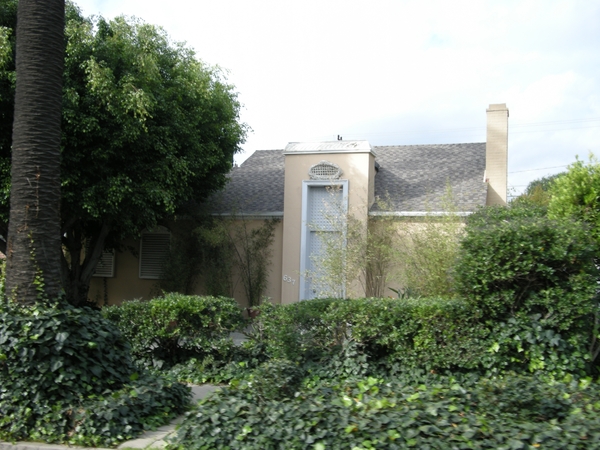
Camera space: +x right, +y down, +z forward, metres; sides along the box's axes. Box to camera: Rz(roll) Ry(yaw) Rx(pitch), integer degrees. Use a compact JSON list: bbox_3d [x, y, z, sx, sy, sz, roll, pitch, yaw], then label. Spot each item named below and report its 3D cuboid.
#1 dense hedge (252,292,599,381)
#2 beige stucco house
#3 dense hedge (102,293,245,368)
[{"bbox_3d":[1.444,1.405,8.283,4.200,0.950,1.100,0,-4,16],"label":"dense hedge"},{"bbox_3d":[0.388,-0.325,20.423,11.700,5.750,9.200,0,-4,16],"label":"beige stucco house"},{"bbox_3d":[-1.771,1.431,9.226,2.050,0.950,1.100,0,-4,16],"label":"dense hedge"}]

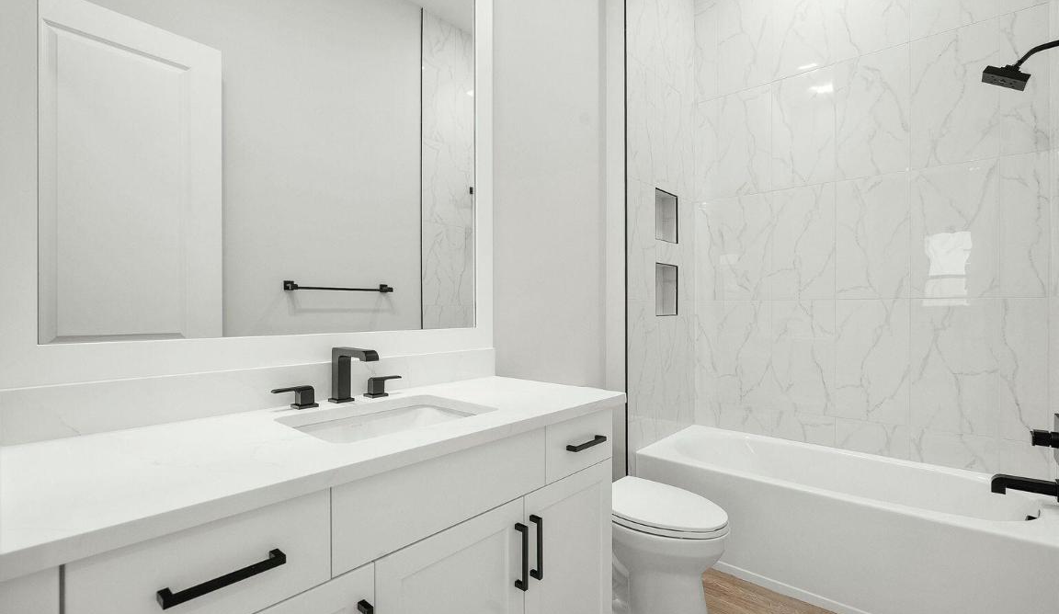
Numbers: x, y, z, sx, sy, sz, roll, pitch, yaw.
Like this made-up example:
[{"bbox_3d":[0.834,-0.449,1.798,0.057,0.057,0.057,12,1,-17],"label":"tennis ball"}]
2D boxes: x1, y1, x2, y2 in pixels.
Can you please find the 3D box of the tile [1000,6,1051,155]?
[{"bbox_3d":[2.099,-0.958,2.001,0.145,0.610,0.010,0,0,41],"label":"tile"}]

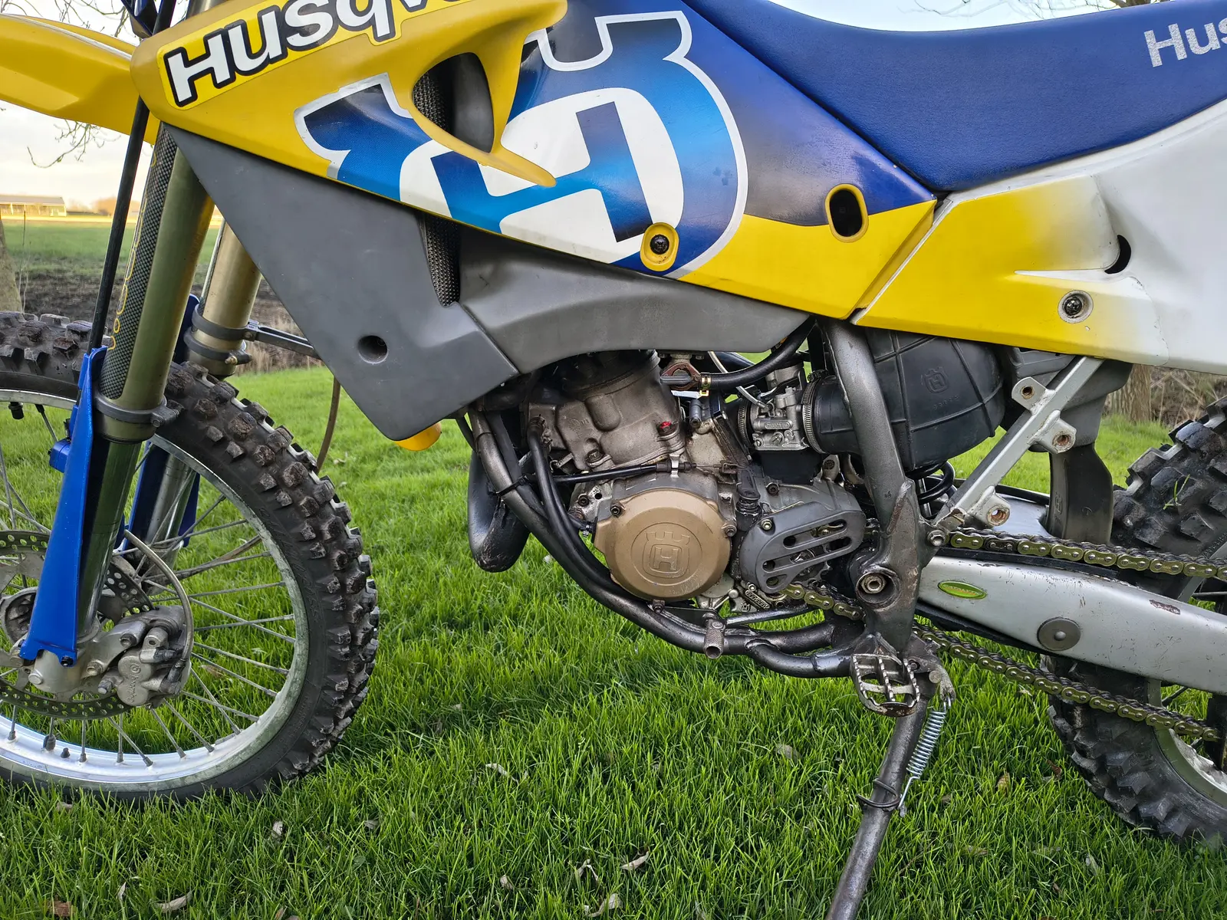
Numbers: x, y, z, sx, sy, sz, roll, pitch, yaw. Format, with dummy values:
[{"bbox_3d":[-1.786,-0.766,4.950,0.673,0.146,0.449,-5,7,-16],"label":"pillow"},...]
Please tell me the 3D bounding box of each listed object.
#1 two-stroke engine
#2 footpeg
[{"bbox_3d":[0.130,-0.023,0.841,0.430,0.280,0.235,2,22,1],"label":"two-stroke engine"},{"bbox_3d":[0.239,0.197,0.747,0.053,0.026,0.072,4,28,5],"label":"footpeg"}]

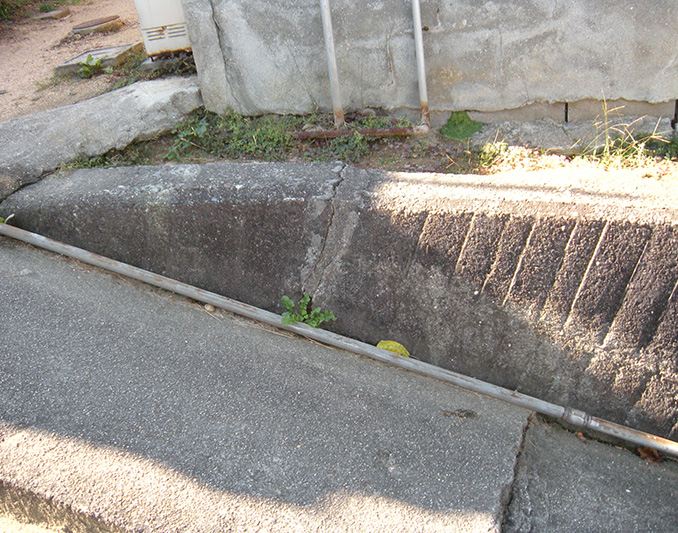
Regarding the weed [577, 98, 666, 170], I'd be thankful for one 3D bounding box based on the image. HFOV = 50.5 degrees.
[{"bbox_3d":[1.003,-0.477,2.580,0.290,0.200,0.180,1,27,19],"label":"weed"}]

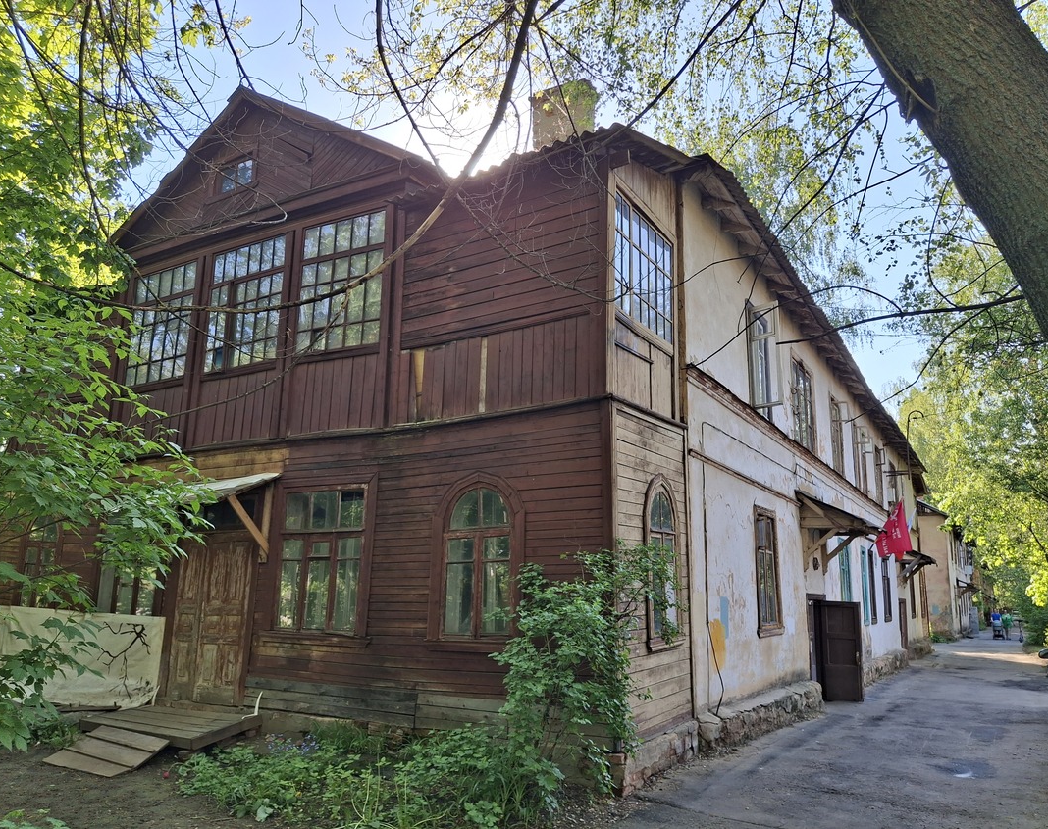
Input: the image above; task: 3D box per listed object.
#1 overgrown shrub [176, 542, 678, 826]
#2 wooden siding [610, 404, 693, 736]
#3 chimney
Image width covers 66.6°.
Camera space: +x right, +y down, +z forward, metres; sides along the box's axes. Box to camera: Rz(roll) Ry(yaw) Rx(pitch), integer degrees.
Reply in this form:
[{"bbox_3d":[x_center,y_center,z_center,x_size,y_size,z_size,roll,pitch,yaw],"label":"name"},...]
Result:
[{"bbox_3d":[-0.856,2.332,7.371,4.000,2.150,2.100,-7,-16,31],"label":"overgrown shrub"},{"bbox_3d":[1.359,1.594,8.373,0.100,3.150,2.100,-7,-15,30],"label":"wooden siding"},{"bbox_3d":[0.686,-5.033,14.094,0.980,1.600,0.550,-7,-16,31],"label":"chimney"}]

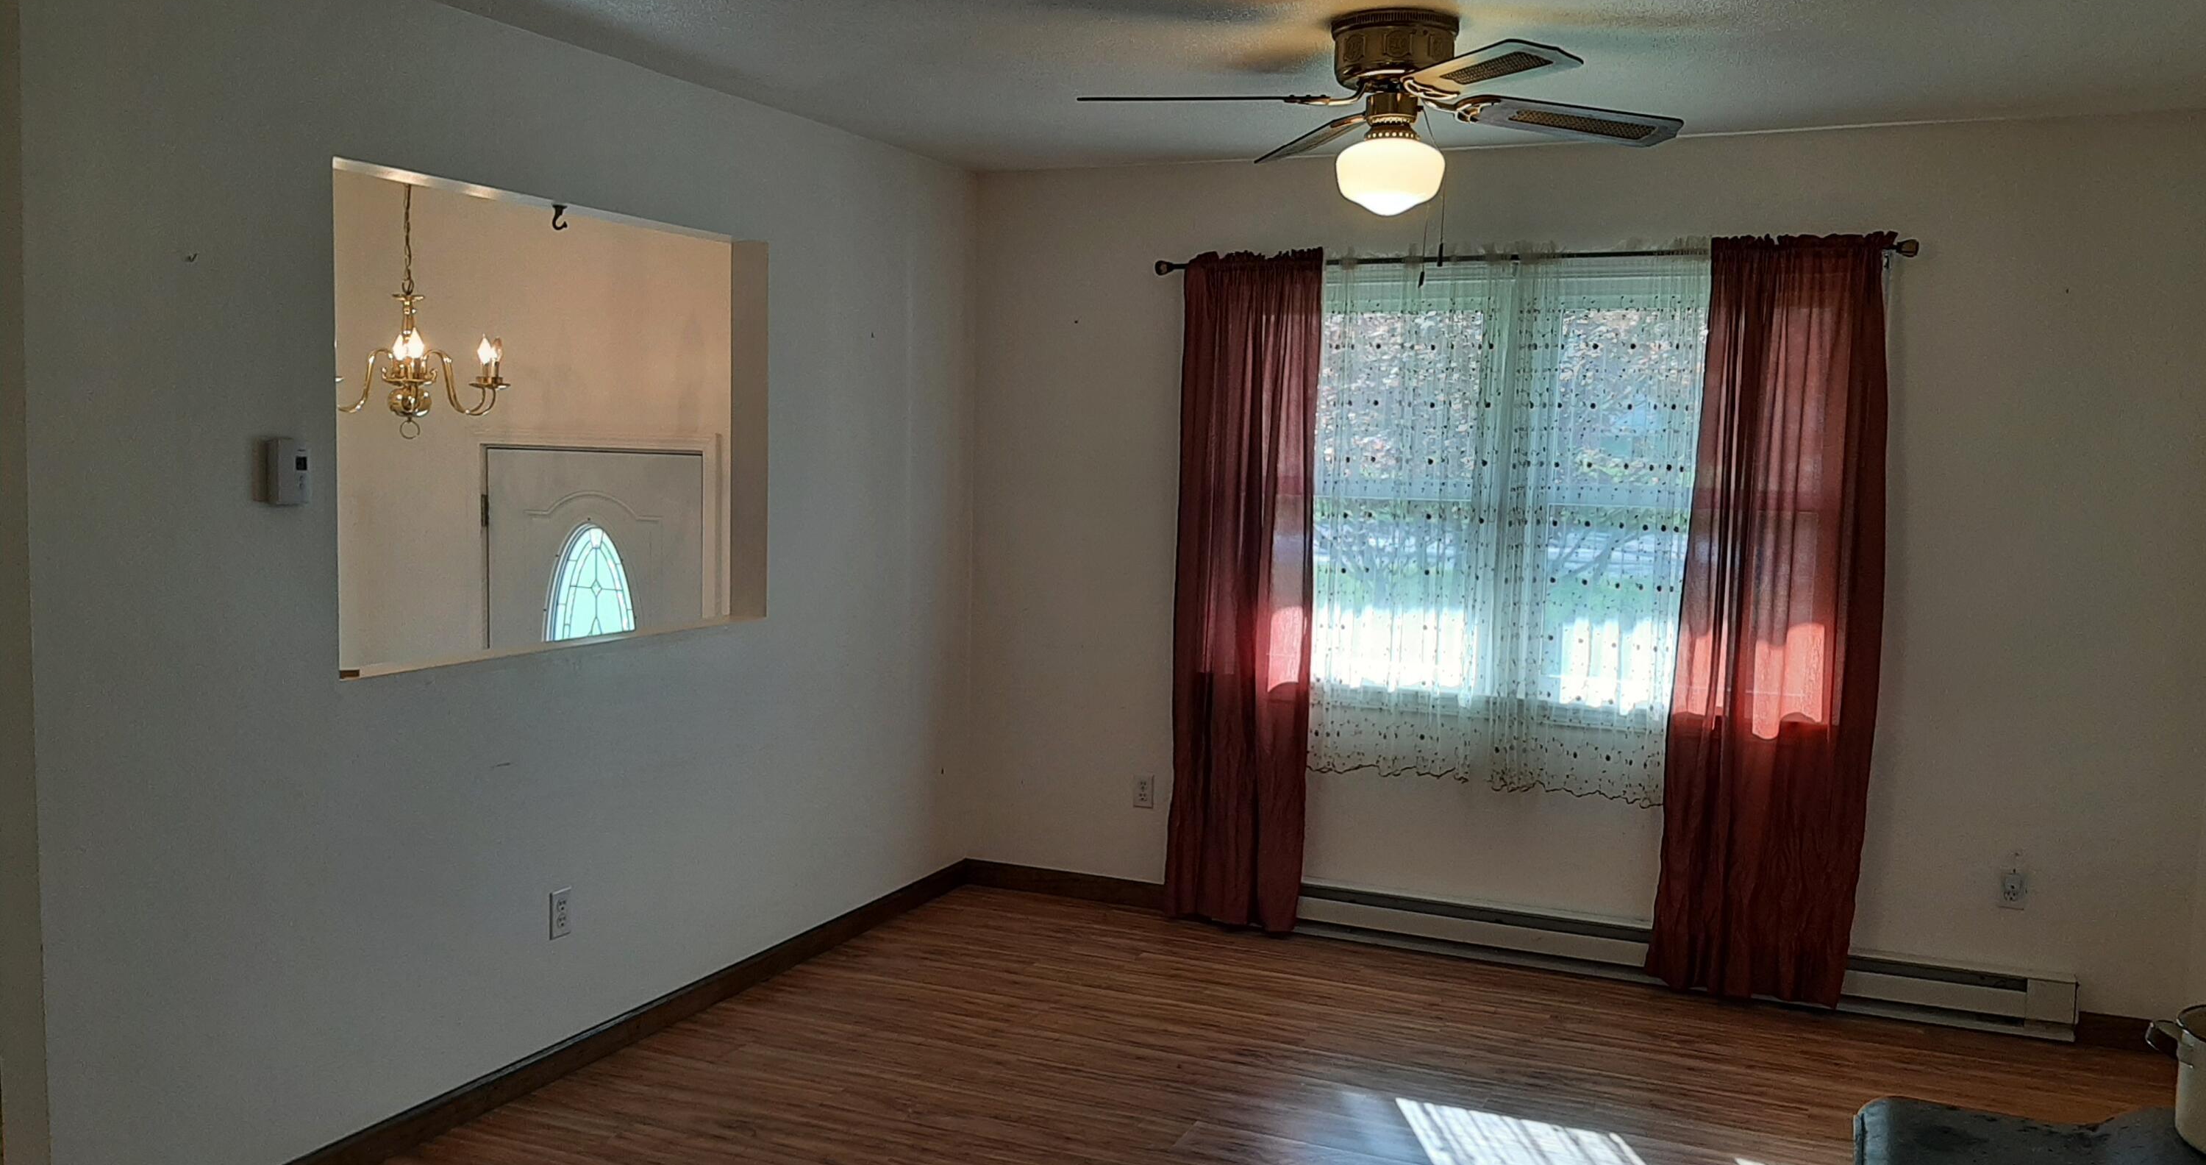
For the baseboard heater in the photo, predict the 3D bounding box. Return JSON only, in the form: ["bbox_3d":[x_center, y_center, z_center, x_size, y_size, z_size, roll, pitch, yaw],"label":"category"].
[{"bbox_3d":[1.464,1.072,4.886,2.430,0.175,0.068,3,5,24],"label":"baseboard heater"}]

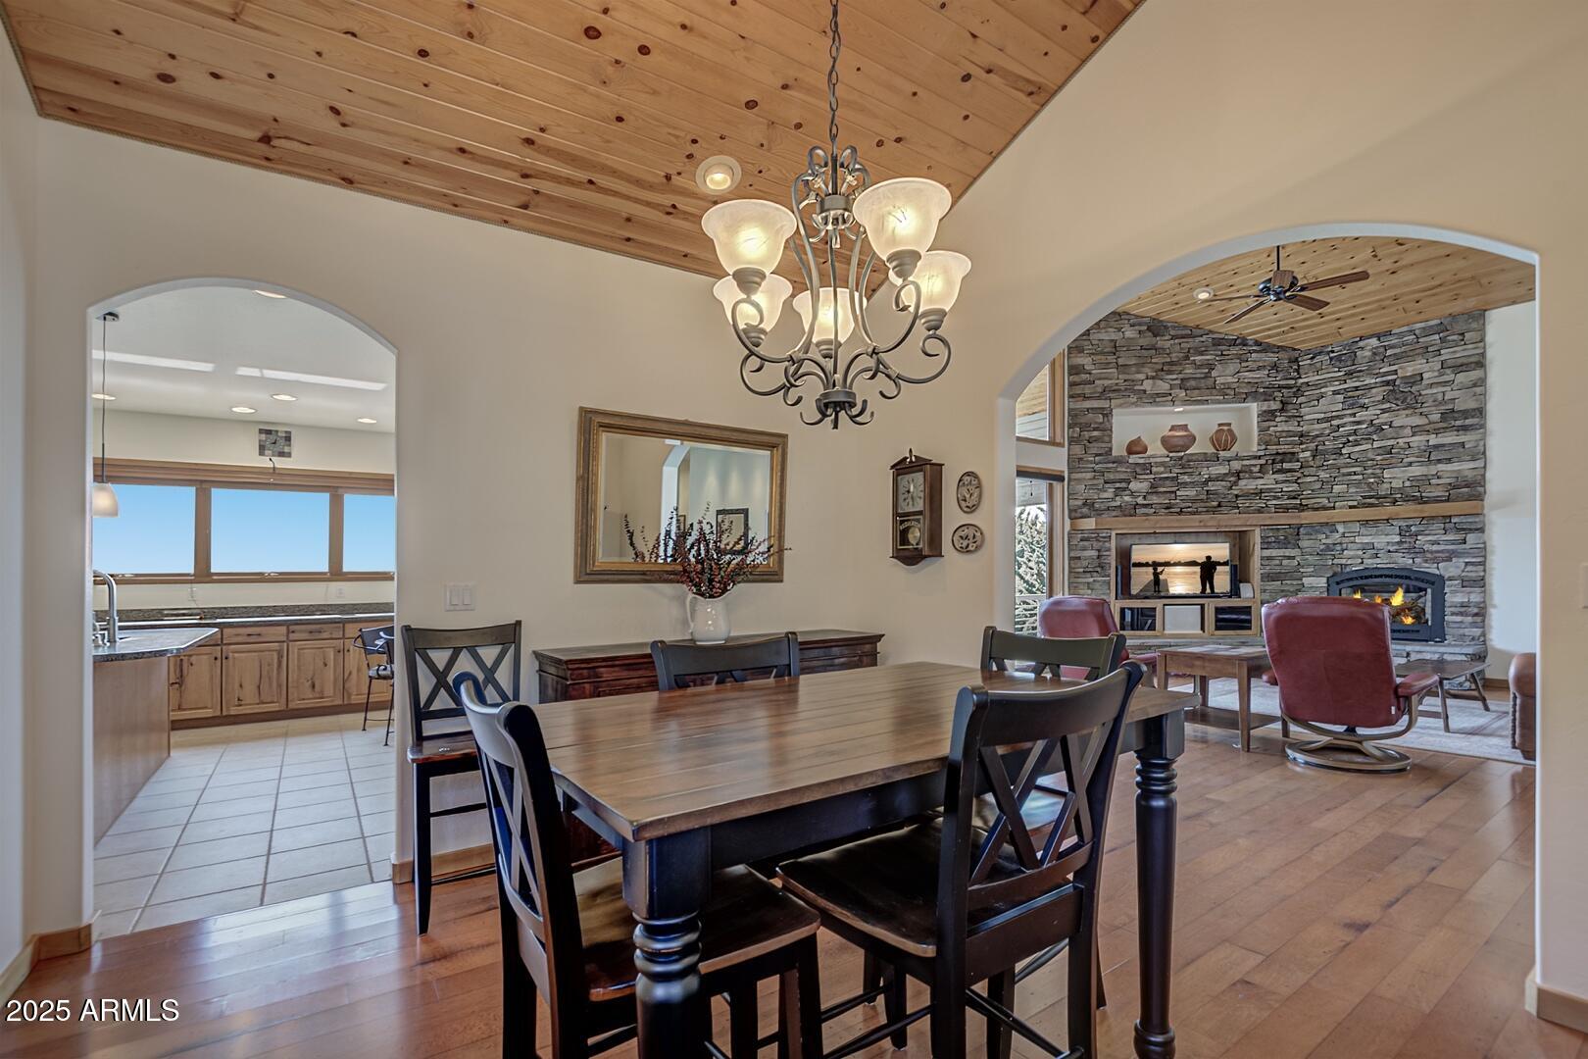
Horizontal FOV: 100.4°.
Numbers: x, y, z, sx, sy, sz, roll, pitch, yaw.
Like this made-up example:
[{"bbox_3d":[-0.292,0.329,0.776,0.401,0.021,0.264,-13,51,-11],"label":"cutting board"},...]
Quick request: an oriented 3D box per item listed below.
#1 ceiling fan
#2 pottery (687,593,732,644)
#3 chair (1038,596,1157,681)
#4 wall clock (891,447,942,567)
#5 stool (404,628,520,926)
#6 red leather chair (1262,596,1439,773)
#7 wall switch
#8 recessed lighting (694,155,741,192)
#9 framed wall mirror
[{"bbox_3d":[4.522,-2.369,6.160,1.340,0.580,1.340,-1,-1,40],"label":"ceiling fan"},{"bbox_3d":[-0.427,0.440,3.300,0.225,0.262,0.190,0,-1,-22],"label":"pottery"},{"bbox_3d":[2.462,1.073,5.200,0.790,1.040,0.830,1,-1,-38],"label":"chair"},{"bbox_3d":[0.660,-0.116,3.545,0.125,0.615,0.295,1,-1,-34],"label":"wall clock"},{"bbox_3d":[-1.292,0.920,2.650,0.470,1.060,0.475,1,-1,-34],"label":"stool"},{"bbox_3d":[3.751,1.015,4.470,0.790,1.040,0.830,1,-1,-38],"label":"red leather chair"},{"bbox_3d":[-1.425,0.292,2.830,0.119,0.115,0.012,1,-1,-34],"label":"wall switch"},{"bbox_3d":[-0.332,-1.569,2.930,0.195,0.040,0.195,-10,-17,-3],"label":"recessed lighting"},{"bbox_3d":[-0.517,-0.135,3.345,1.125,0.800,0.055,1,3,-34],"label":"framed wall mirror"}]

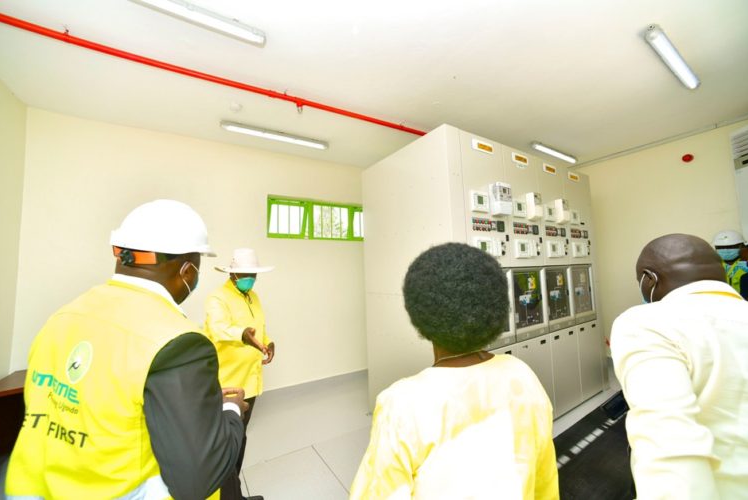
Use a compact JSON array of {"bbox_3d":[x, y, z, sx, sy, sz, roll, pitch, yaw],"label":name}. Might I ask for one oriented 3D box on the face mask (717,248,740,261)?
[{"bbox_3d":[3.401,0.043,2.800,0.080,0.105,0.155,0,-4,-25],"label":"face mask"}]

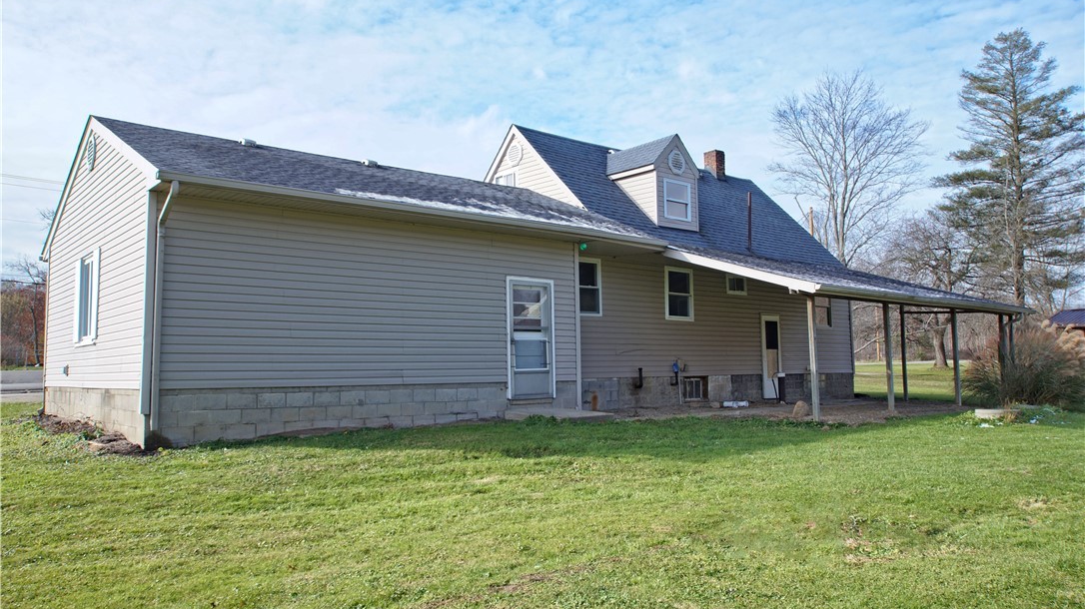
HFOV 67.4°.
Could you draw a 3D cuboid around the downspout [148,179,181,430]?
[{"bbox_3d":[-4.712,0.039,10.155,0.090,3.080,0.700,3,-6,-39],"label":"downspout"}]

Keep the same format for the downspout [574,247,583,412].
[{"bbox_3d":[0.682,0.395,14.904,0.090,3.060,0.080,3,-6,-39],"label":"downspout"}]

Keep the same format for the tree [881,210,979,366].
[{"bbox_3d":[23.872,-0.983,50.000,6.100,9.700,6.000,-3,-5,26],"label":"tree"}]

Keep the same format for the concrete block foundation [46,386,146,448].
[{"bbox_3d":[-7.438,1.746,13.359,0.200,0.730,7.980,3,-6,-39],"label":"concrete block foundation"}]

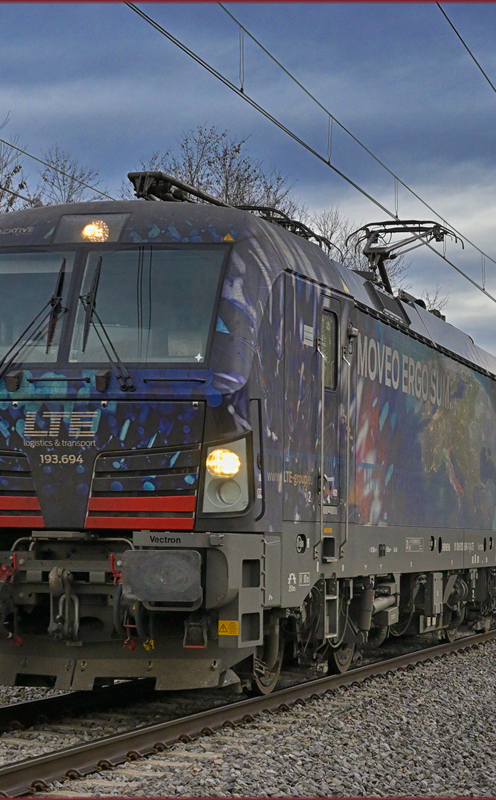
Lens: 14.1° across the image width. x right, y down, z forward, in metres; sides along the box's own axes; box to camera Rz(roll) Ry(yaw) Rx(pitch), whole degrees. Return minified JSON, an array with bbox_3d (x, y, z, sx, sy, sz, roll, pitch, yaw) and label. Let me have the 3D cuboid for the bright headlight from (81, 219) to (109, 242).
[{"bbox_3d":[-1.152,-1.266,15.014,0.200,0.160,0.110,0,-4,15],"label":"bright headlight"}]

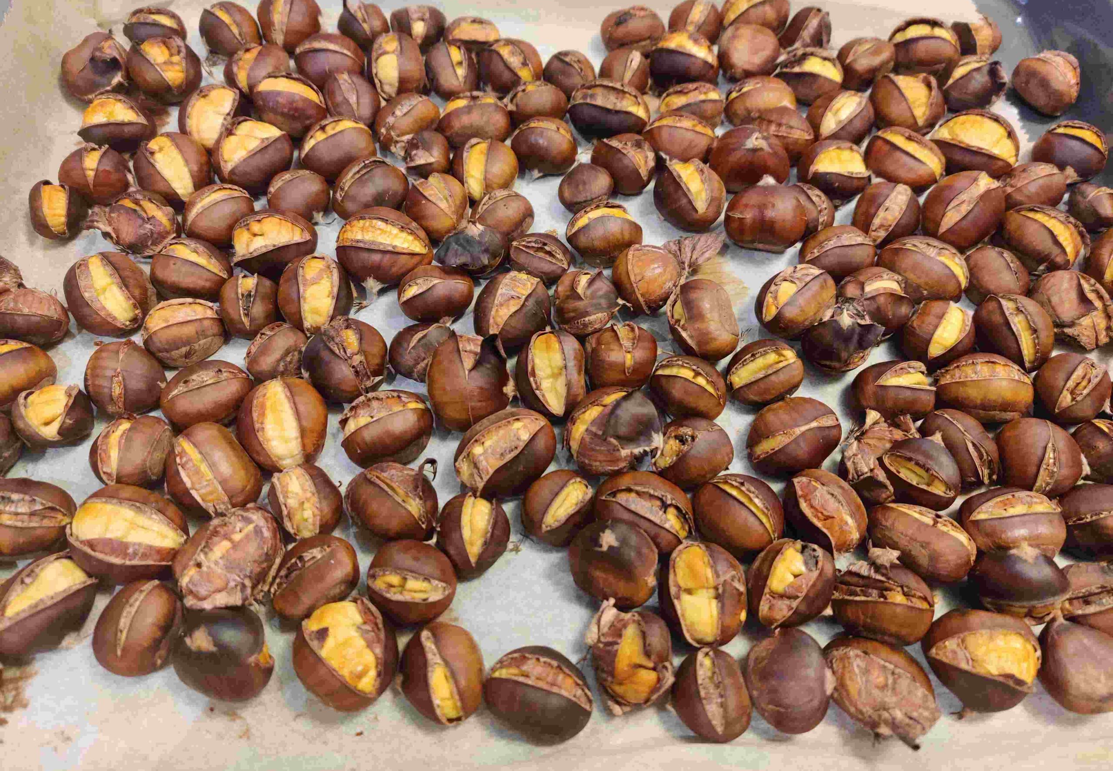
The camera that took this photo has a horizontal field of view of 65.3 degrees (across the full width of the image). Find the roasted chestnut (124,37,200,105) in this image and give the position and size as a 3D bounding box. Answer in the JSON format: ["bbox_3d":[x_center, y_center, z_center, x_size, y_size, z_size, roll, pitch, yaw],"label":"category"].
[{"bbox_3d":[-0.178,-0.143,0.394,0.033,0.028,0.029,17,59,11],"label":"roasted chestnut"}]

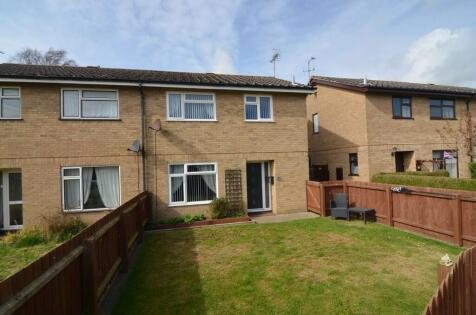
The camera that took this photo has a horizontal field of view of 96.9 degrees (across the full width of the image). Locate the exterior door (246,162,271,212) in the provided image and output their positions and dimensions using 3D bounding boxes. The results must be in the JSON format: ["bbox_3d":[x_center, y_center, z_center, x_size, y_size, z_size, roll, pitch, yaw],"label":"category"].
[{"bbox_3d":[0.871,1.222,8.798,1.022,2.050,0.100,-2,0,-12],"label":"exterior door"}]

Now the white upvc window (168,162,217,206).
[{"bbox_3d":[-1.653,1.004,7.910,1.773,1.549,0.100,-2,0,-12],"label":"white upvc window"}]

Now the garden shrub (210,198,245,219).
[{"bbox_3d":[-0.420,1.862,7.708,1.200,0.700,0.680,-2,0,-12],"label":"garden shrub"}]

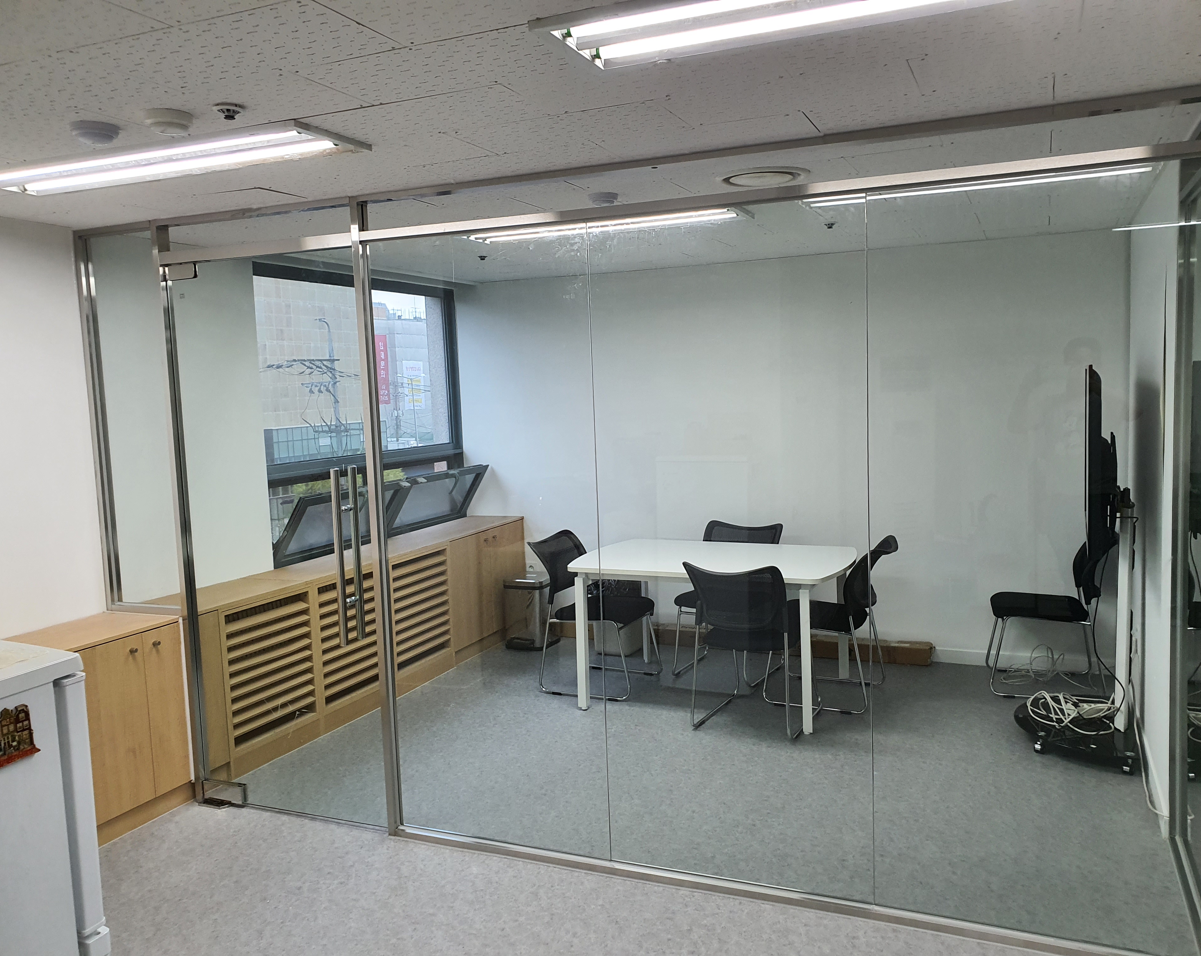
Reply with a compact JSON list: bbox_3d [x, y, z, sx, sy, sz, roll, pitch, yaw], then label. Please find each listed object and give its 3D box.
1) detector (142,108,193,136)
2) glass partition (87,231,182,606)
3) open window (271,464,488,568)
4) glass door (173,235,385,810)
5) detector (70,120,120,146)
[{"bbox_3d":[-1.066,-0.875,2.373,0.112,0.046,0.112,0,6,23],"label":"detector"},{"bbox_3d":[-1.944,-0.228,3.988,0.370,1.550,0.050,0,6,23],"label":"glass partition"},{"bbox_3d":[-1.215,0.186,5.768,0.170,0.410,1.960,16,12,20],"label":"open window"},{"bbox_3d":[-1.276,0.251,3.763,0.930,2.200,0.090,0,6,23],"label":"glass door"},{"bbox_3d":[-1.287,-0.873,2.441,0.112,0.046,0.112,0,6,23],"label":"detector"}]

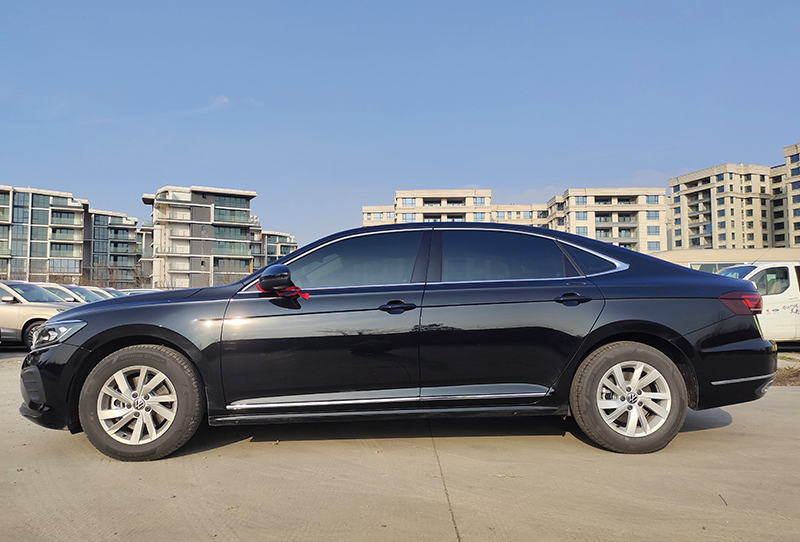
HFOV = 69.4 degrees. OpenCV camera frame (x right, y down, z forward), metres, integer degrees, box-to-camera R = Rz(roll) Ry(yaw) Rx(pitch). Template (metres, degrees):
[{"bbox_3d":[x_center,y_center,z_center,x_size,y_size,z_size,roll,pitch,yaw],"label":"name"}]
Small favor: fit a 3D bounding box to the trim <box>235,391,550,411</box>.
[{"bbox_3d":[-0.060,0.747,3.324,1.860,0.075,0.035,0,-4,-2],"label":"trim"}]

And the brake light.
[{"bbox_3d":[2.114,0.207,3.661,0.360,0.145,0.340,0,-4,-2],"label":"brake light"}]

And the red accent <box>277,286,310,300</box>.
[{"bbox_3d":[-0.608,0.120,3.290,0.180,0.080,0.120,0,-4,-2],"label":"red accent"}]

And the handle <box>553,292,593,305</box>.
[{"bbox_3d":[1.023,0.163,3.412,0.215,0.075,0.055,0,-4,-2],"label":"handle"}]

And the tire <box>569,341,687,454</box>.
[{"bbox_3d":[1.376,0.757,3.504,0.660,0.655,0.220,0,-4,-2],"label":"tire"}]

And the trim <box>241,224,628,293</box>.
[{"bbox_3d":[0.236,-0.077,3.559,2.350,0.450,0.240,0,-4,-2],"label":"trim"}]

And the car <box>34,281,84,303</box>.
[{"bbox_3d":[-8.900,1.083,15.195,4.650,1.580,1.850,0,-4,-2],"label":"car"}]

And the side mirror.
[{"bbox_3d":[-0.708,0.055,3.280,0.180,0.175,0.230,0,-4,-2],"label":"side mirror"}]

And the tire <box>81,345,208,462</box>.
[{"bbox_3d":[-1.492,0.761,3.382,0.660,0.655,0.220,0,-4,-2],"label":"tire"}]

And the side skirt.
[{"bbox_3d":[-0.055,0.840,3.368,2.080,0.085,0.110,0,-4,-2],"label":"side skirt"}]

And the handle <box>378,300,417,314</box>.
[{"bbox_3d":[-0.015,0.206,3.360,0.215,0.075,0.055,0,-4,-2],"label":"handle"}]

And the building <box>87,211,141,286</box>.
[{"bbox_3d":[-69.095,-1.784,137.684,11.500,23.000,12.000,1,-4,-22],"label":"building"}]

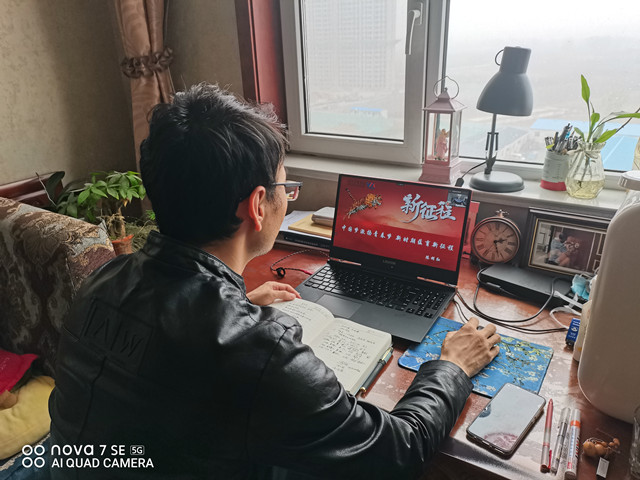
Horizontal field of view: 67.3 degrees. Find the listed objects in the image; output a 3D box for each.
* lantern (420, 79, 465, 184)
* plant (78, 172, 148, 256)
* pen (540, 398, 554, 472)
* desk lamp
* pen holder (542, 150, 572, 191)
[{"bbox_3d":[0.359,-0.319,1.391,0.100,0.292,0.100,13,29,33],"label":"lantern"},{"bbox_3d":[-0.836,-0.093,1.997,0.310,0.395,0.310,-13,26,-22],"label":"plant"},{"bbox_3d":[0.365,0.305,0.764,0.015,0.013,0.161,9,26,25],"label":"pen"},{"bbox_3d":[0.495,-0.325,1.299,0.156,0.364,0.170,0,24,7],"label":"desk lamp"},{"bbox_3d":[0.641,-0.188,1.301,0.070,0.098,0.070,12,28,31],"label":"pen holder"}]

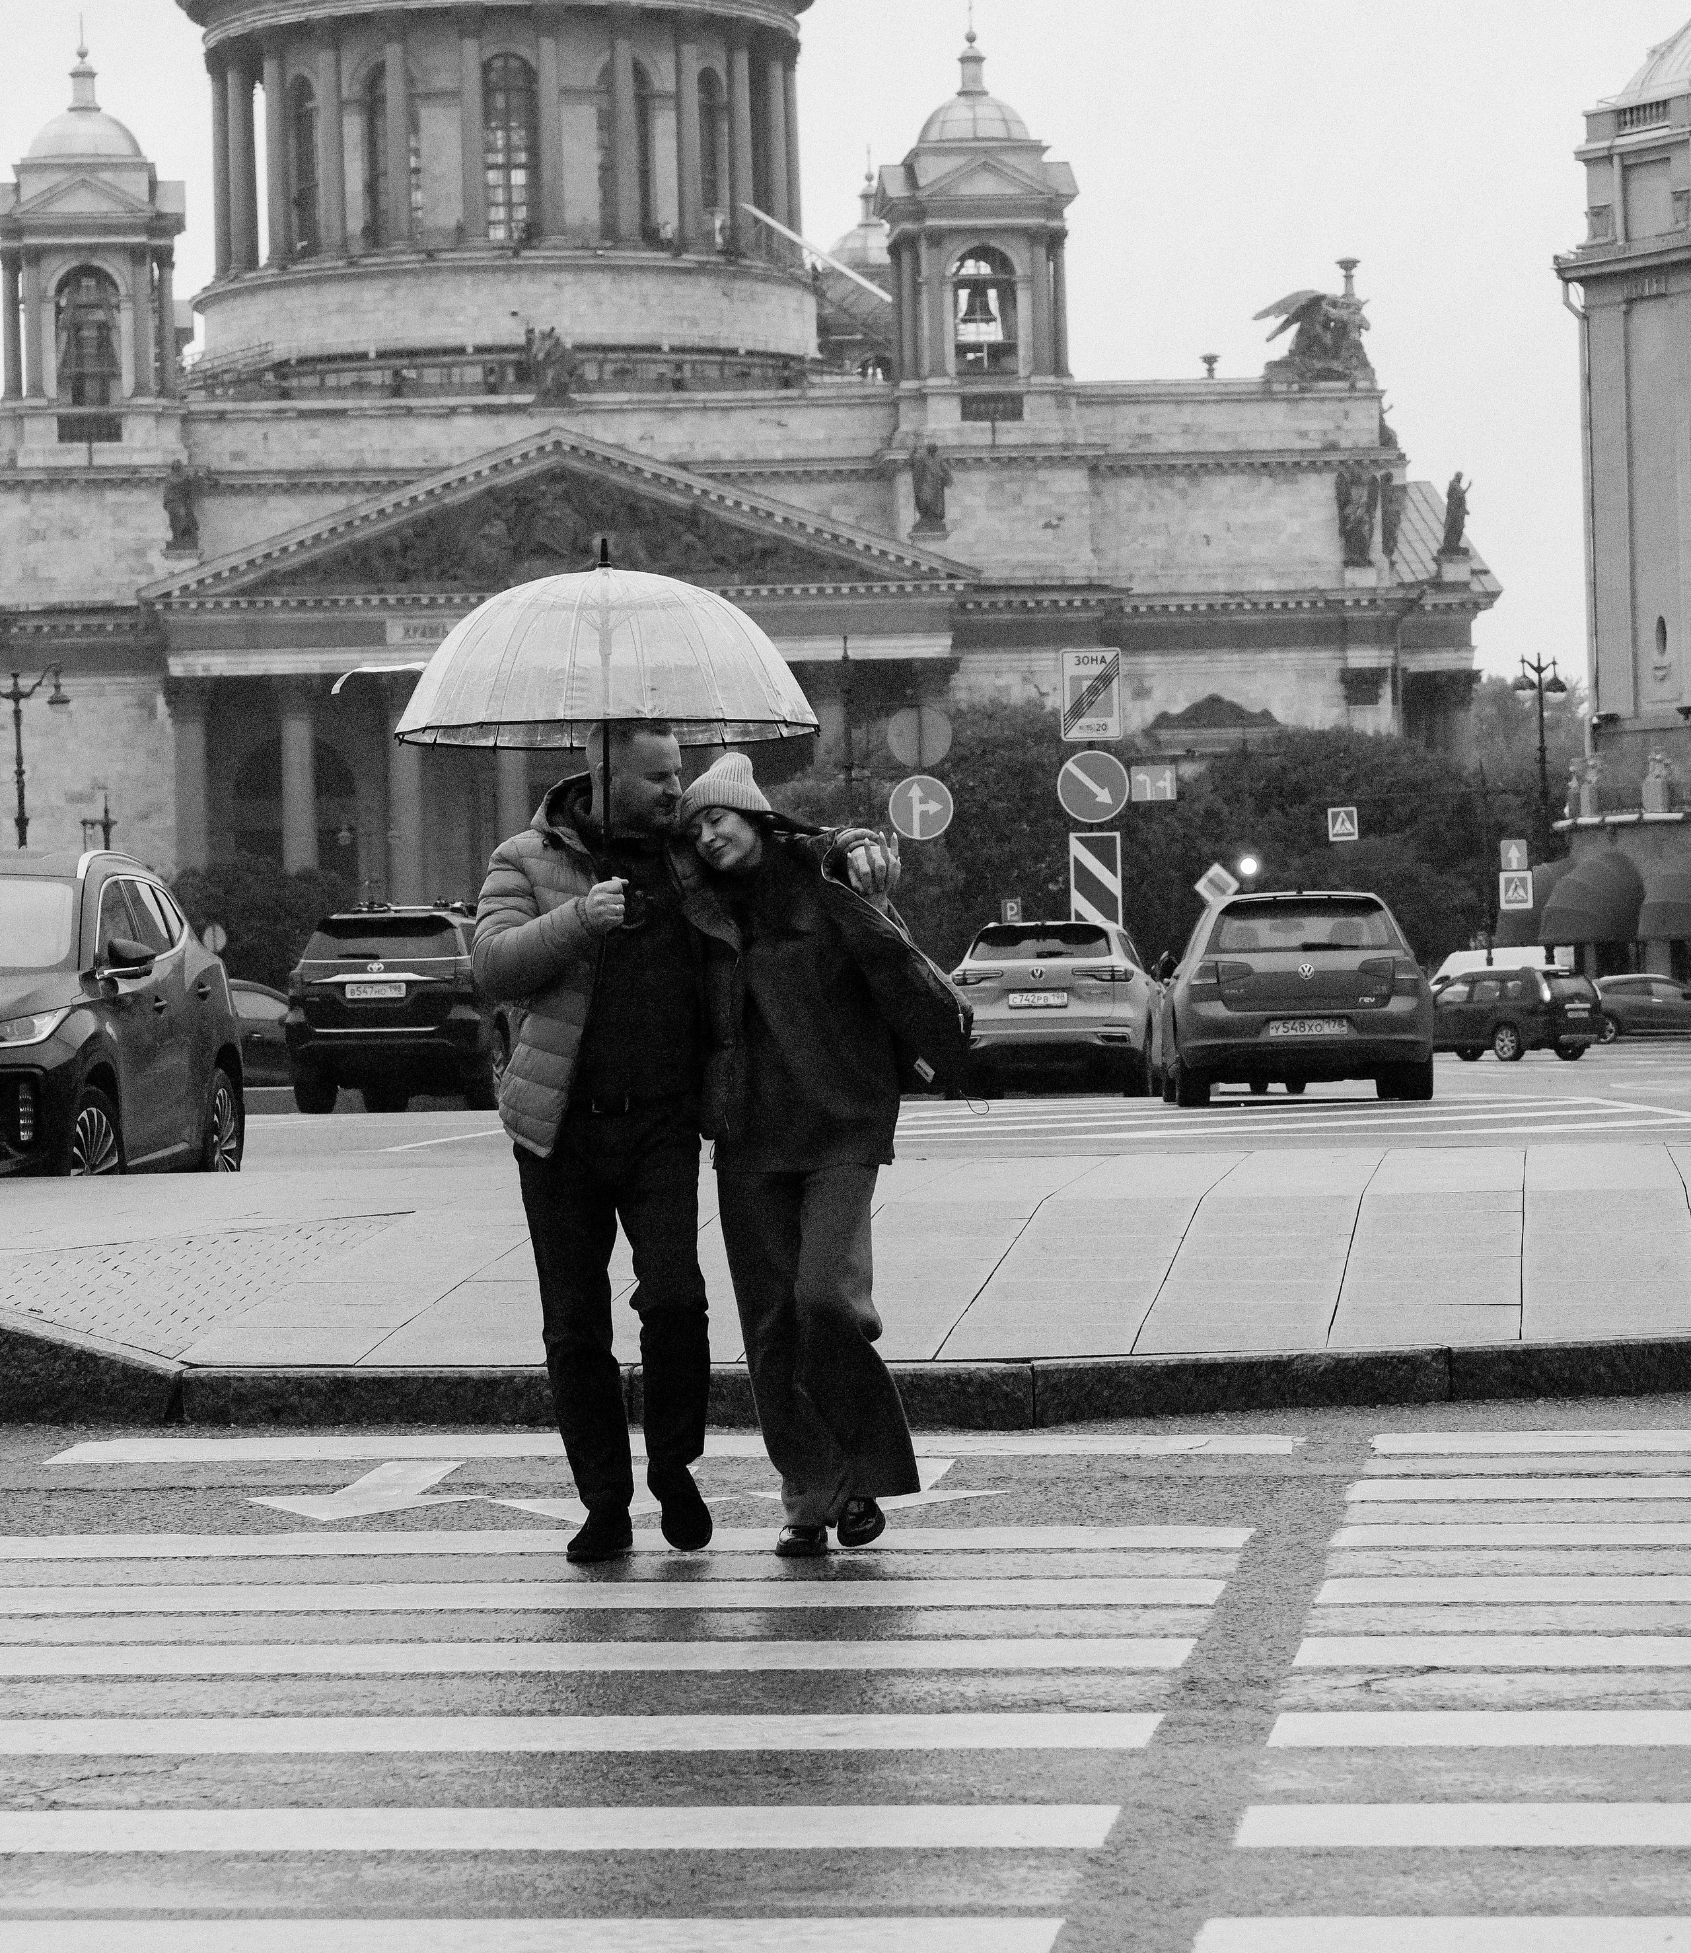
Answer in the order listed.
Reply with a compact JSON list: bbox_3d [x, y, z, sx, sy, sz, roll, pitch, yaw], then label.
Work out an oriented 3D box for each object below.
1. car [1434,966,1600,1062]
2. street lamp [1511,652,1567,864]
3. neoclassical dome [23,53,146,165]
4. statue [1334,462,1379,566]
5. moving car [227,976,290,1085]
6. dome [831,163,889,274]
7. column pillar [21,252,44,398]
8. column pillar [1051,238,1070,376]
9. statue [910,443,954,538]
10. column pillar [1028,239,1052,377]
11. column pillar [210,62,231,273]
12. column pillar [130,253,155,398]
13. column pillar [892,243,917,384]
[{"bbox_3d":[11.681,0.707,107.000,1.820,1.700,4.550,-2,0,-41],"label":"car"},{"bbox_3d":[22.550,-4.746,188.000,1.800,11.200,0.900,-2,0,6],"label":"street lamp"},{"bbox_3d":[-42.234,-48.146,324.000,6.300,6.000,6.300,-2,0,-5],"label":"neoclassical dome"},{"bbox_3d":[29.244,-26.394,335.000,2.600,5.700,1.600,-2,0,-5],"label":"statue"},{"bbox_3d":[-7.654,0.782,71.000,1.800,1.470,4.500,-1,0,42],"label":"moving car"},{"bbox_3d":[1.574,-48.460,374.347,6.000,6.977,6.000,-1,0,-6],"label":"dome"},{"bbox_3d":[-45.318,-36.324,325.800,1.120,8.000,1.120,-2,0,-6],"label":"column pillar"},{"bbox_3d":[11.800,-36.529,318.442,1.300,7.770,1.300,-1,0,-6],"label":"column pillar"},{"bbox_3d":[4.534,-25.821,311.000,2.300,5.100,1.800,-2,0,-5],"label":"statue"},{"bbox_3d":[11.027,-38.129,331.900,1.120,8.000,1.120,-2,0,-6],"label":"column pillar"},{"bbox_3d":[-37.361,-48.869,351.300,1.700,13.500,1.700,-2,0,-5],"label":"column pillar"},{"bbox_3d":[-38.350,-35.623,320.000,1.250,8.100,1.250,-2,0,-5],"label":"column pillar"},{"bbox_3d":[3.446,-37.951,333.300,1.120,8.000,1.120,-2,0,-6],"label":"column pillar"}]

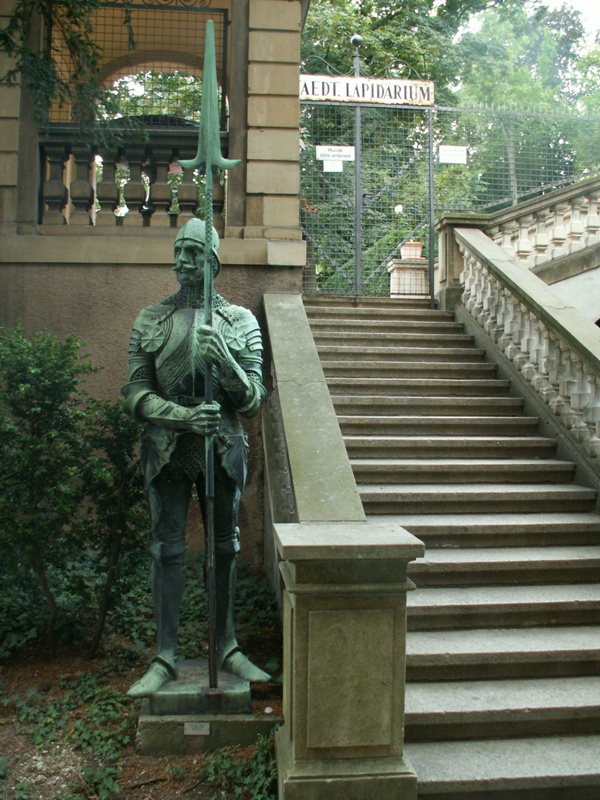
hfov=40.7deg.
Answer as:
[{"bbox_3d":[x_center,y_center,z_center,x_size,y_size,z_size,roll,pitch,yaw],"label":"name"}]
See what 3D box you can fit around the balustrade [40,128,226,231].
[{"bbox_3d":[-1.251,-1.645,6.080,1.380,0.760,0.240,1,1,-5],"label":"balustrade"}]

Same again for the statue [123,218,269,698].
[{"bbox_3d":[-0.471,0.213,3.723,0.671,2.119,0.486,1,1,-5],"label":"statue"}]

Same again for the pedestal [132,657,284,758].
[{"bbox_3d":[-0.394,1.399,3.732,0.642,0.258,0.505,1,1,-3],"label":"pedestal"}]

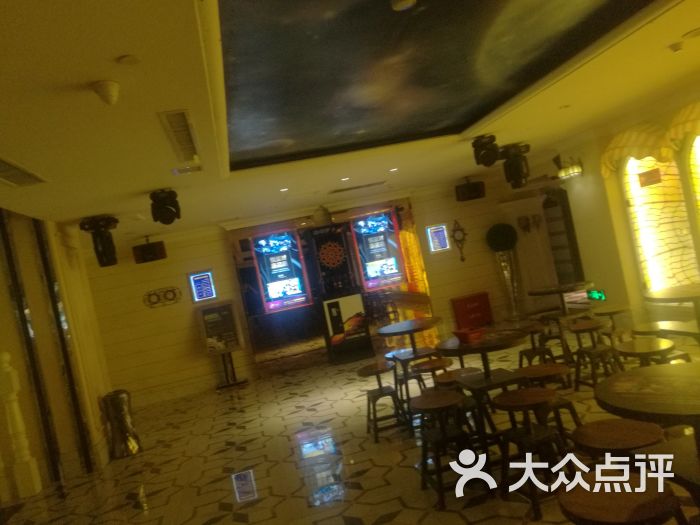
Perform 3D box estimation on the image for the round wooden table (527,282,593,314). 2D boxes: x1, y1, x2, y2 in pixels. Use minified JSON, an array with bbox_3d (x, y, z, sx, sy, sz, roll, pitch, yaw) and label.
[{"bbox_3d":[2.501,0.707,6.314,0.700,0.810,0.700,-11,1,0],"label":"round wooden table"}]

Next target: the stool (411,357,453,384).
[{"bbox_3d":[0.699,1.073,4.267,0.345,0.558,0.345,-12,1,-11],"label":"stool"}]

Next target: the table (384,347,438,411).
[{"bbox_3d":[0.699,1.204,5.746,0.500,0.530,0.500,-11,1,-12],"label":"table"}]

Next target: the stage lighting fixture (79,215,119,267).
[{"bbox_3d":[-2.648,-0.234,5.795,0.400,0.530,0.300,-11,1,-12],"label":"stage lighting fixture"}]

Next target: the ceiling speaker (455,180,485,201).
[{"bbox_3d":[1.859,-1.097,8.492,0.440,0.240,0.270,-11,1,3],"label":"ceiling speaker"}]

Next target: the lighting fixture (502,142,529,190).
[{"bbox_3d":[2.104,-1.215,6.940,0.360,0.540,0.300,-12,1,-11],"label":"lighting fixture"}]

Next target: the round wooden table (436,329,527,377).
[{"bbox_3d":[1.098,1.001,4.210,0.690,0.810,0.690,-11,1,0],"label":"round wooden table"}]

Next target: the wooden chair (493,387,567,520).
[{"bbox_3d":[1.014,1.035,3.000,0.345,0.558,0.345,-12,1,-11],"label":"wooden chair"}]

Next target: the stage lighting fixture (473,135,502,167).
[{"bbox_3d":[1.449,-1.163,5.813,0.280,0.350,0.330,-11,1,9],"label":"stage lighting fixture"}]

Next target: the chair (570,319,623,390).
[{"bbox_3d":[2.027,0.802,4.482,0.345,0.558,0.345,-12,1,-11],"label":"chair"}]

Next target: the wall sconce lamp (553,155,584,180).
[{"bbox_3d":[2.642,-1.136,6.601,0.240,0.320,0.360,-12,1,-11],"label":"wall sconce lamp"}]

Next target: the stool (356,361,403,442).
[{"bbox_3d":[0.296,1.260,4.946,0.350,0.590,0.350,-11,1,-12],"label":"stool"}]

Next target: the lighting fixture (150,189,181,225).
[{"bbox_3d":[-1.559,-0.474,4.620,0.230,0.280,0.230,-11,2,-17],"label":"lighting fixture"}]

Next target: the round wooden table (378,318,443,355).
[{"bbox_3d":[0.637,0.967,5.083,0.620,0.759,0.620,-11,1,0],"label":"round wooden table"}]

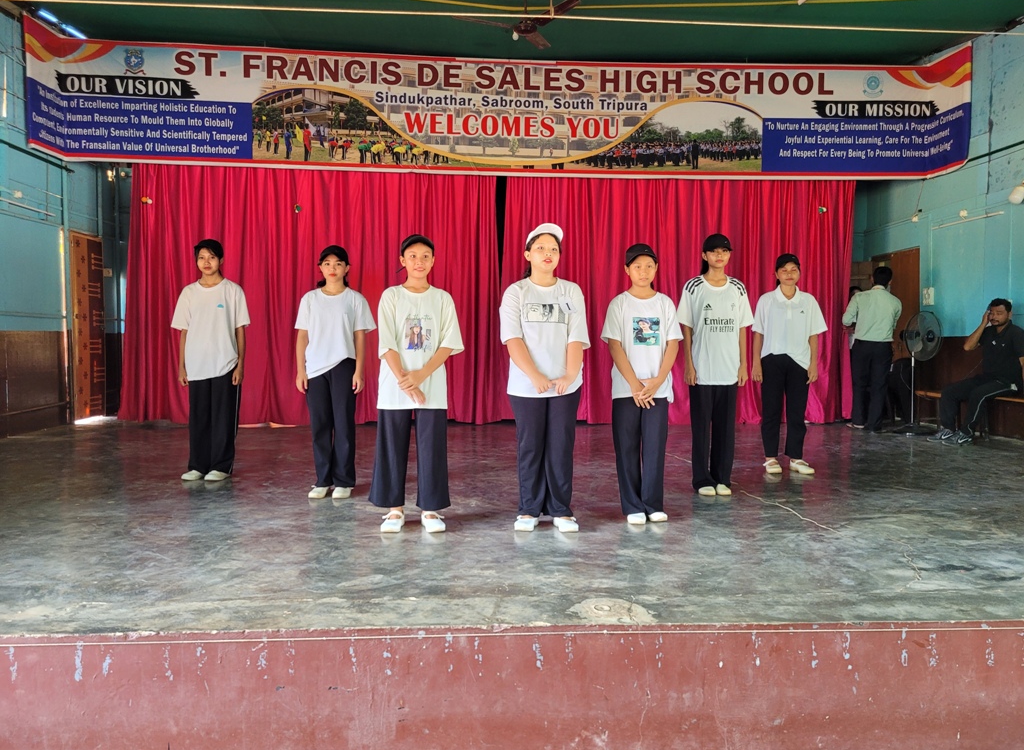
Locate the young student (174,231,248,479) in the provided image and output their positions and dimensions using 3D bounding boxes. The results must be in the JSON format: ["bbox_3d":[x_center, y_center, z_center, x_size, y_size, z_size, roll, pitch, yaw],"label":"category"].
[{"bbox_3d":[-1.992,-0.109,5.099,0.477,1.580,0.290,0,3,-5],"label":"young student"}]

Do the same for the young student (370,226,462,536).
[{"bbox_3d":[-0.472,0.033,3.845,0.458,1.459,0.340,0,3,-7],"label":"young student"}]

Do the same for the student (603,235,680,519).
[{"bbox_3d":[0.684,0.039,4.072,0.414,1.448,0.330,1,3,2],"label":"student"}]

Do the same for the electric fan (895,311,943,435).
[{"bbox_3d":[4.274,-0.040,8.091,0.480,1.253,0.410,-1,3,-20],"label":"electric fan"}]

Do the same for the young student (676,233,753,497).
[{"bbox_3d":[1.261,-0.072,4.787,0.457,1.604,0.290,1,3,0],"label":"young student"}]

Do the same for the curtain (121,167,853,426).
[{"bbox_3d":[-0.172,-0.888,8.290,7.904,2.797,0.300,0,3,-3],"label":"curtain"}]

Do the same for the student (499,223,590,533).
[{"bbox_3d":[0.165,0.004,3.888,0.448,1.526,0.340,0,3,-3],"label":"student"}]

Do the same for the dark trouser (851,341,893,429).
[{"bbox_3d":[3.882,0.086,8.285,0.420,0.935,0.280,1,3,5],"label":"dark trouser"}]

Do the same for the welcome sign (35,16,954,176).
[{"bbox_3d":[-0.012,-2.749,7.733,9.060,1.242,0.679,0,3,-3],"label":"welcome sign"}]

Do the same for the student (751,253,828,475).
[{"bbox_3d":[1.997,-0.081,5.533,0.527,1.560,0.290,1,3,3],"label":"student"}]

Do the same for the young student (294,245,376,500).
[{"bbox_3d":[-1.057,-0.027,4.609,0.476,1.487,0.290,0,3,-6],"label":"young student"}]

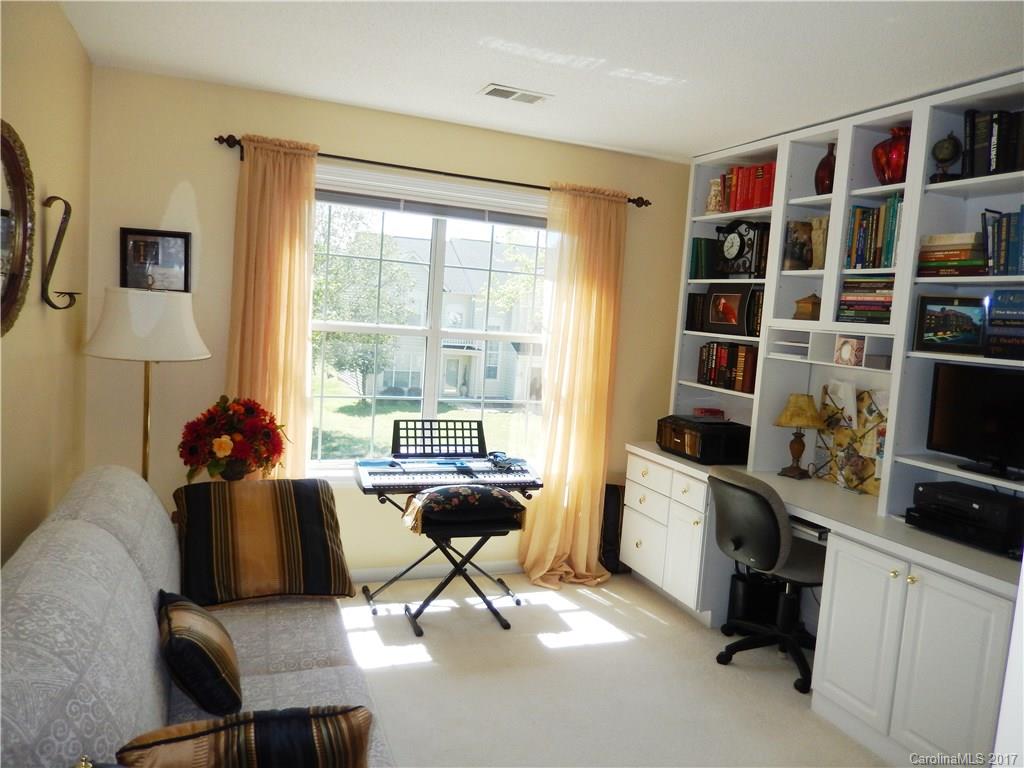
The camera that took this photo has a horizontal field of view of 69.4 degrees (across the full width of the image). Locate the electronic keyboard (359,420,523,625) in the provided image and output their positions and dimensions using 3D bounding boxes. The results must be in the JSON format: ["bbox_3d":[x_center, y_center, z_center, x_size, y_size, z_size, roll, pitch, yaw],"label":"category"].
[{"bbox_3d":[-0.317,0.660,3.806,0.960,0.900,0.430,1,6,-23],"label":"electronic keyboard"}]

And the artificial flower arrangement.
[{"bbox_3d":[-1.171,0.266,3.109,0.410,0.420,0.380,1,6,-23],"label":"artificial flower arrangement"}]

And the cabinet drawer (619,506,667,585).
[{"bbox_3d":[0.898,0.893,4.156,0.400,0.335,0.430,1,6,-23],"label":"cabinet drawer"}]

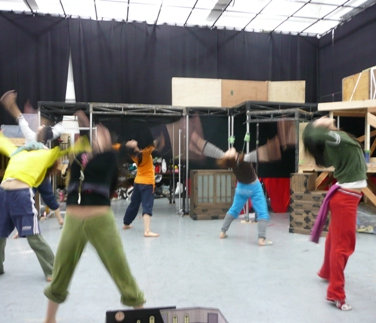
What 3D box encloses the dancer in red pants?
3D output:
[{"bbox_3d":[1.200,0.370,2.903,0.480,1.450,0.580,0,1,12],"label":"dancer in red pants"}]

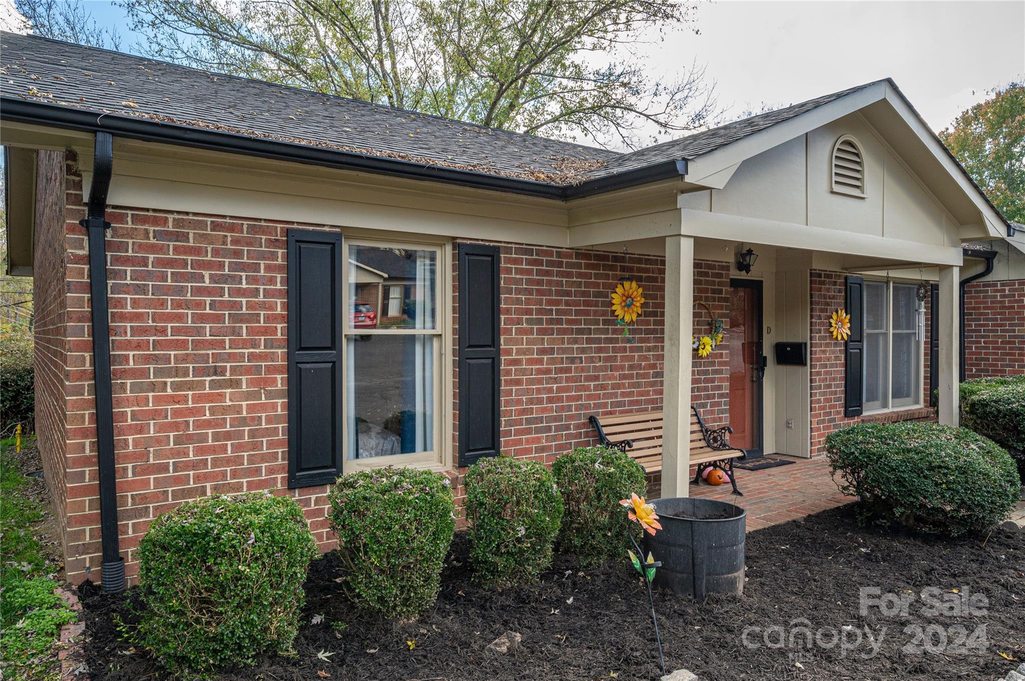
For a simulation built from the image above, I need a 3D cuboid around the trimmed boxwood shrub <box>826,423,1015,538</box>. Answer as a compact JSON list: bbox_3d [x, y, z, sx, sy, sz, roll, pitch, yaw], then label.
[{"bbox_3d":[3.188,1.040,5.129,1.443,0.766,1.155,0,1,-34],"label":"trimmed boxwood shrub"}]

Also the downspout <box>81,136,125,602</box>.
[{"bbox_3d":[-2.199,0.170,3.523,0.190,2.500,0.380,0,1,-34],"label":"downspout"}]

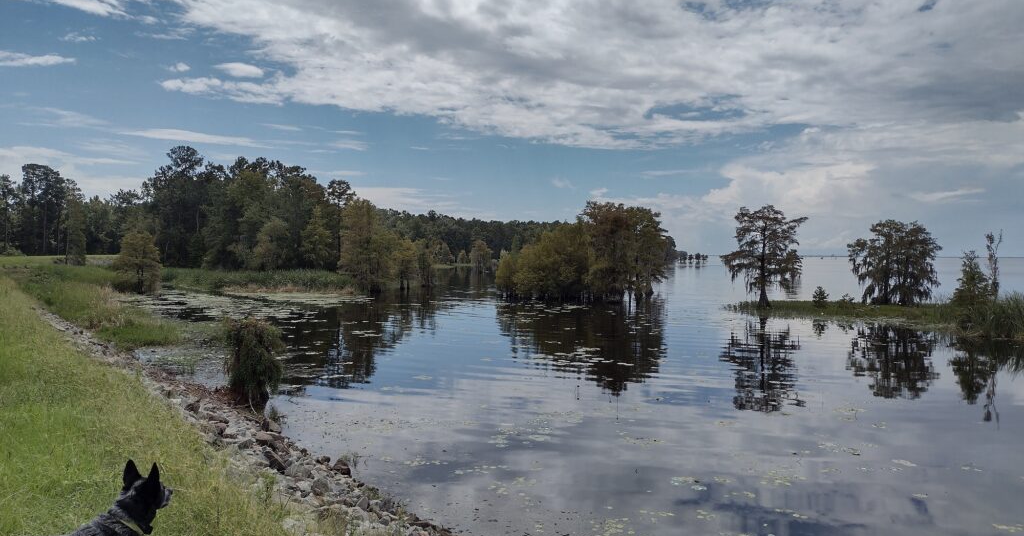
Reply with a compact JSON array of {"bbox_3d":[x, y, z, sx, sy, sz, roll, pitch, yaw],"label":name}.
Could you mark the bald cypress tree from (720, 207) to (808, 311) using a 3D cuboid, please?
[{"bbox_3d":[15.870,-0.720,50.000,5.300,6.500,5.000,0,1,0],"label":"bald cypress tree"}]

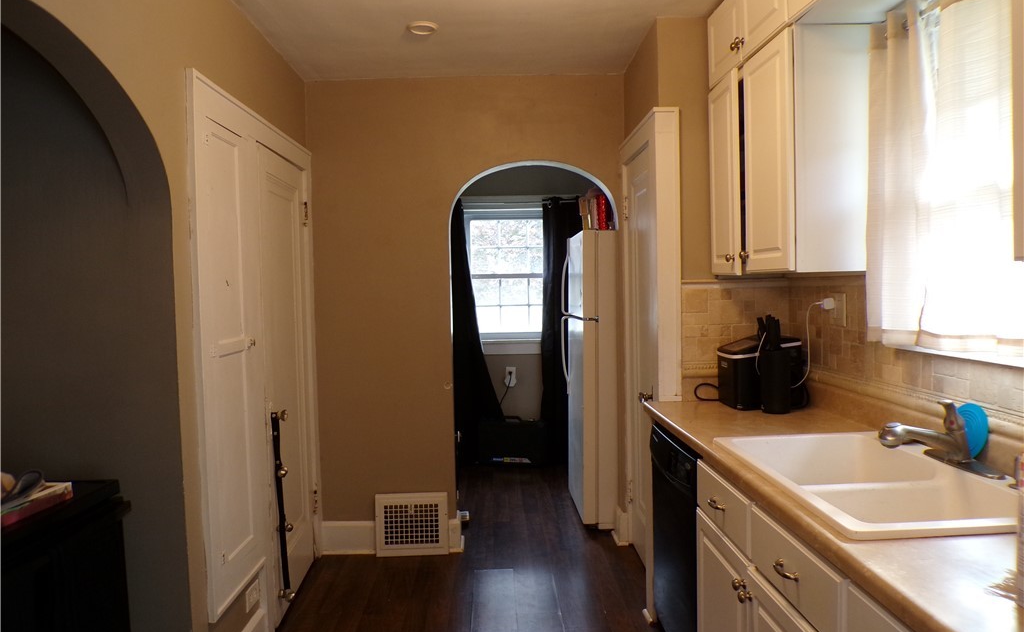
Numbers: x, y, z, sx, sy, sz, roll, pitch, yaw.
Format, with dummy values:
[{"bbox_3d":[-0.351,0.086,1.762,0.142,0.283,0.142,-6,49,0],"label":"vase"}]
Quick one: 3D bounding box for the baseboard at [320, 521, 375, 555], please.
[{"bbox_3d":[-0.847,1.157,3.723,0.279,0.180,0.030,-1,2,-1],"label":"baseboard"}]

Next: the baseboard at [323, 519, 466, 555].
[{"bbox_3d":[-0.626,1.152,3.728,0.722,0.180,0.030,-1,2,-1],"label":"baseboard"}]

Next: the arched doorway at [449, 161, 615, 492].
[{"bbox_3d":[0.126,0.204,3.781,0.878,2.010,0.150,-1,2,-1],"label":"arched doorway"}]

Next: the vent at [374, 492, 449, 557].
[{"bbox_3d":[-0.515,1.077,3.694,0.366,0.328,0.045,-1,2,-1],"label":"vent"}]

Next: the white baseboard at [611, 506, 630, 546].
[{"bbox_3d":[0.593,1.125,3.825,0.070,0.180,0.170,-1,2,-1],"label":"white baseboard"}]

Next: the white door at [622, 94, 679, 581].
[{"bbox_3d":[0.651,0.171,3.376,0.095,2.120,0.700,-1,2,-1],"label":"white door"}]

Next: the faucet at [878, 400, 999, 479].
[{"bbox_3d":[1.033,0.292,1.723,0.230,0.152,0.250,-1,2,-1],"label":"faucet"}]

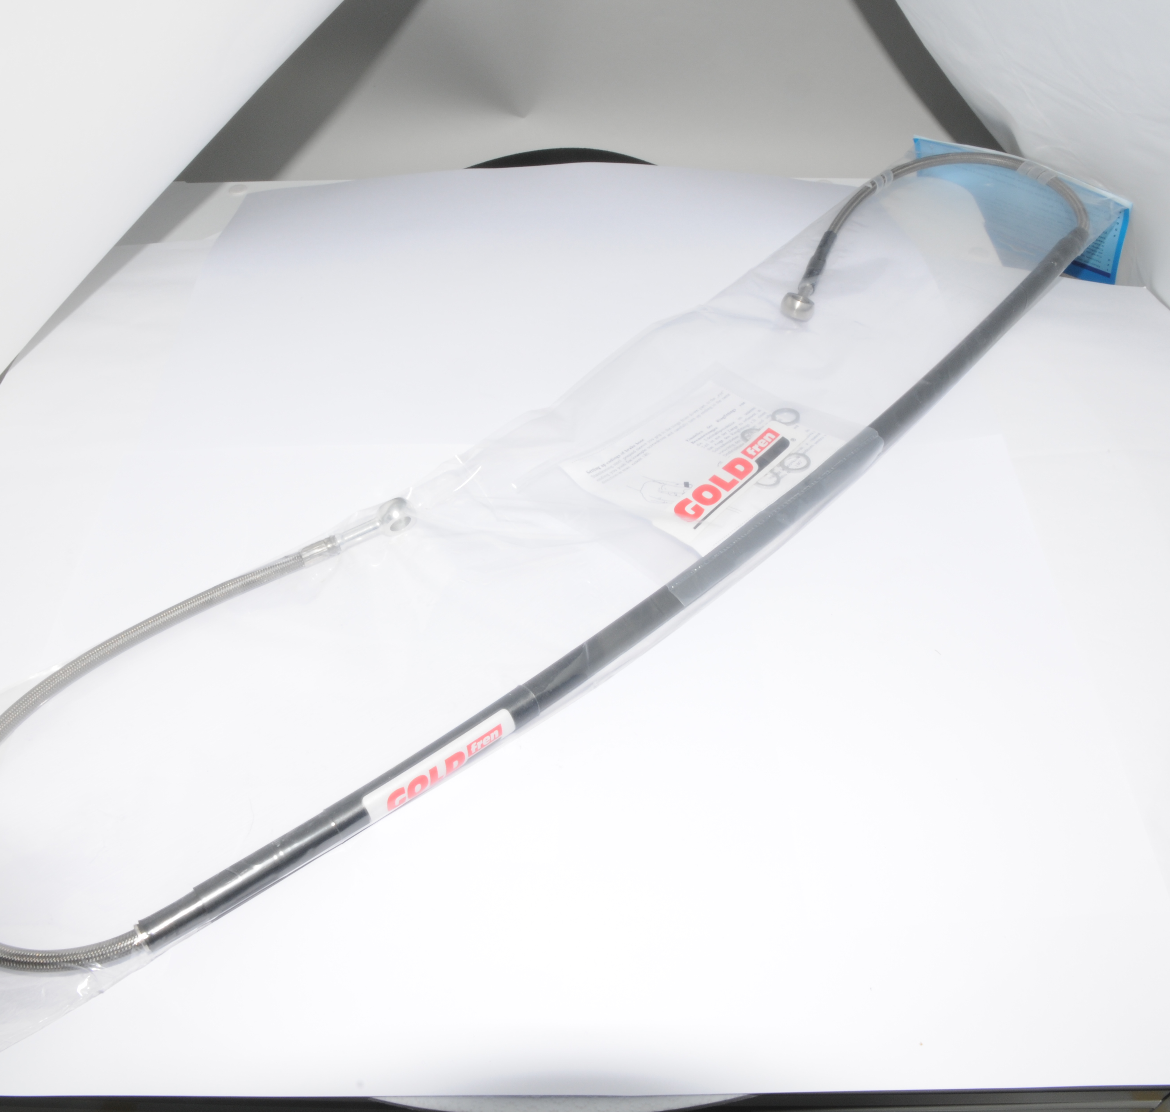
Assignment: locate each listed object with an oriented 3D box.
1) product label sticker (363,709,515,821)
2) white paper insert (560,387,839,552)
[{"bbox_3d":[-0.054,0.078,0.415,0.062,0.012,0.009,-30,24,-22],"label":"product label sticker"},{"bbox_3d":[0.057,-0.047,0.522,0.104,0.007,0.084,-36,54,-29],"label":"white paper insert"}]

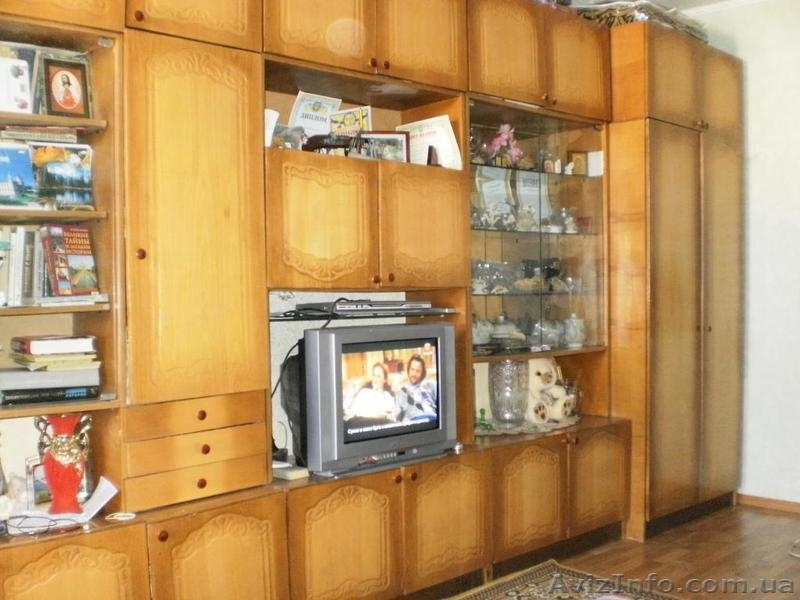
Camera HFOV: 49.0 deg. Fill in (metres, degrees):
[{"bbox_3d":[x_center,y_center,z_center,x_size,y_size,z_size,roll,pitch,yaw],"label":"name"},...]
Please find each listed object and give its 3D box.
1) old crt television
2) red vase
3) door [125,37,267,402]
[{"bbox_3d":[-0.176,0.318,3.024,0.626,0.468,0.455,-2,2,-43],"label":"old crt television"},{"bbox_3d":[-0.917,0.439,2.400,0.145,0.270,0.115,-1,2,-30],"label":"red vase"},{"bbox_3d":[-0.574,-0.230,2.513,0.447,1.010,0.022,-2,2,-43],"label":"door"}]

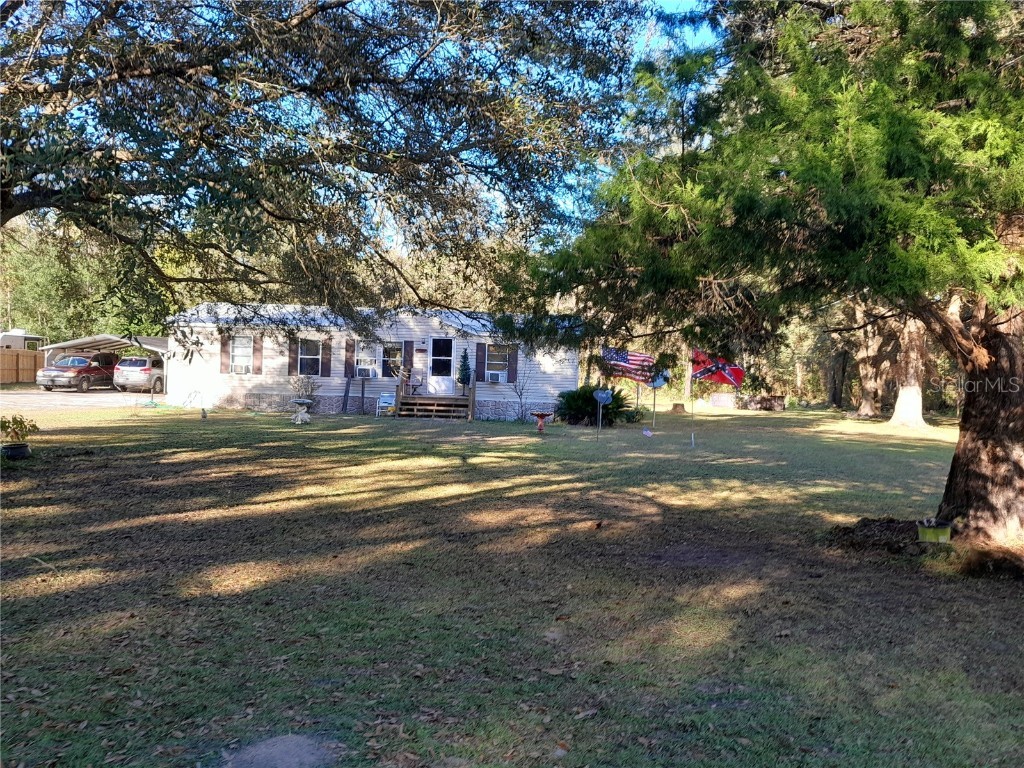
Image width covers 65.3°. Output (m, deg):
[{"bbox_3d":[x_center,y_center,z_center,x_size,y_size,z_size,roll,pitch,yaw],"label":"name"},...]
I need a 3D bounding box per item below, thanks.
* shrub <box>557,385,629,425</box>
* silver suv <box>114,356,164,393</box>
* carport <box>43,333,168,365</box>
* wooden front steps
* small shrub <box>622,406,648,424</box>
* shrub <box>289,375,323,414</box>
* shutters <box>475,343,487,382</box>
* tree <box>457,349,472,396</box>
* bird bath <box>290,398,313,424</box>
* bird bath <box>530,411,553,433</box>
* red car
[{"bbox_3d":[2.827,0.705,27.489,2.550,1.380,2.400,2,1,0],"label":"shrub"},{"bbox_3d":[-17.422,-0.400,39.305,1.850,1.700,4.850,2,1,2],"label":"silver suv"},{"bbox_3d":[-18.583,-0.976,39.828,5.950,2.650,6.300,2,1,1],"label":"carport"},{"bbox_3d":[-2.717,0.807,27.593,2.500,0.840,1.500,2,1,0],"label":"wooden front steps"},{"bbox_3d":[4.494,1.087,28.995,1.000,0.680,0.950,2,1,0],"label":"small shrub"},{"bbox_3d":[-7.220,0.360,27.990,1.120,1.300,1.050,2,1,0],"label":"shrub"},{"bbox_3d":[-1.097,-0.758,28.550,0.350,1.390,0.050,2,1,0],"label":"shutters"},{"bbox_3d":[-1.658,-0.409,27.987,0.520,1.660,0.520,2,1,0],"label":"tree"},{"bbox_3d":[-5.972,0.779,22.695,0.640,0.700,0.640,2,1,0],"label":"bird bath"},{"bbox_3d":[0.870,1.105,23.295,0.620,0.620,0.620,2,1,0],"label":"bird bath"},{"bbox_3d":[-20.079,-0.541,37.755,1.870,1.750,4.740,2,1,2],"label":"red car"}]

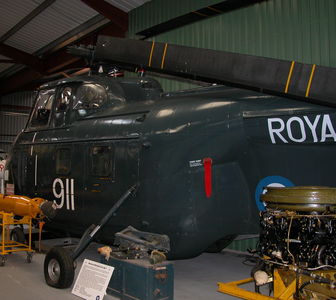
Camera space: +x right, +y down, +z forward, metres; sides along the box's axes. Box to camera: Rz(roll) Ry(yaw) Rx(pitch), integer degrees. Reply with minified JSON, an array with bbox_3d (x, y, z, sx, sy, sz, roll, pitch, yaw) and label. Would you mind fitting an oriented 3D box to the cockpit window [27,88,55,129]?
[{"bbox_3d":[-2.440,-0.795,7.800,0.800,0.720,0.170,-3,-4,42],"label":"cockpit window"}]

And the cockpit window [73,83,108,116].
[{"bbox_3d":[-1.330,-0.839,6.850,0.760,0.530,0.200,-3,-4,42],"label":"cockpit window"}]

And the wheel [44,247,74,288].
[{"bbox_3d":[-1.521,1.657,5.680,0.590,0.580,0.210,-3,-4,42],"label":"wheel"}]

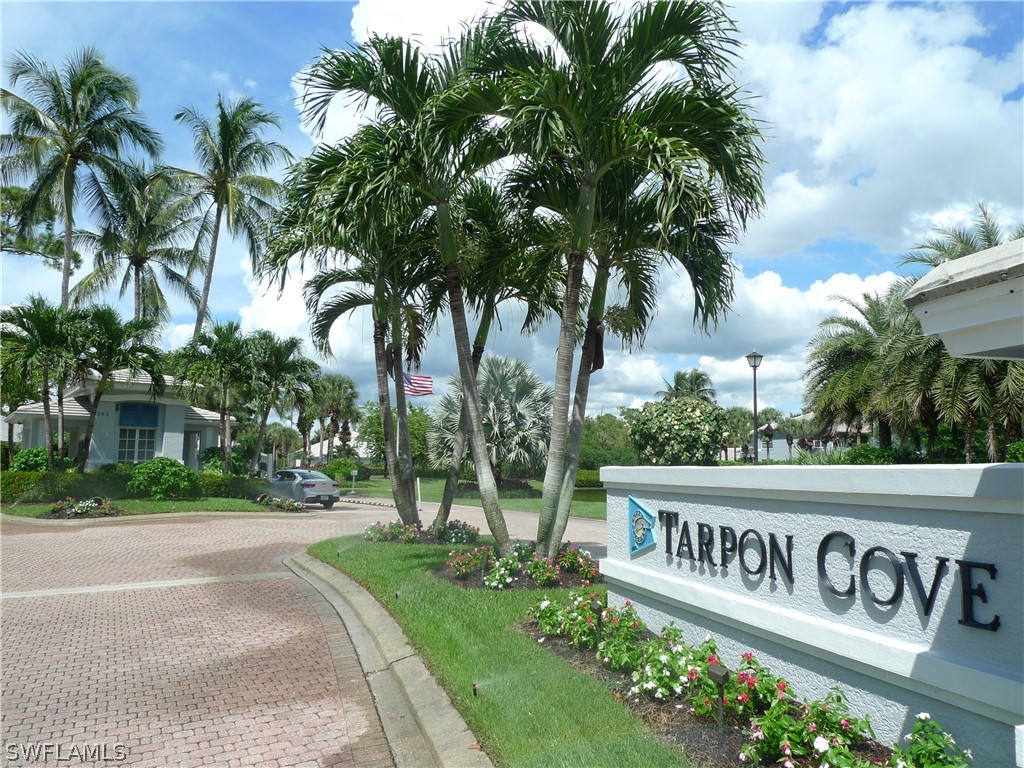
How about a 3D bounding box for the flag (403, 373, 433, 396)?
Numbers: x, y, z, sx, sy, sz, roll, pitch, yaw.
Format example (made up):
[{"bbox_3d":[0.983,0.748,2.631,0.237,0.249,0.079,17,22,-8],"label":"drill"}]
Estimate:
[{"bbox_3d":[-5.525,0.028,41.289,1.920,1.410,0.400,1,-7,-8],"label":"flag"}]

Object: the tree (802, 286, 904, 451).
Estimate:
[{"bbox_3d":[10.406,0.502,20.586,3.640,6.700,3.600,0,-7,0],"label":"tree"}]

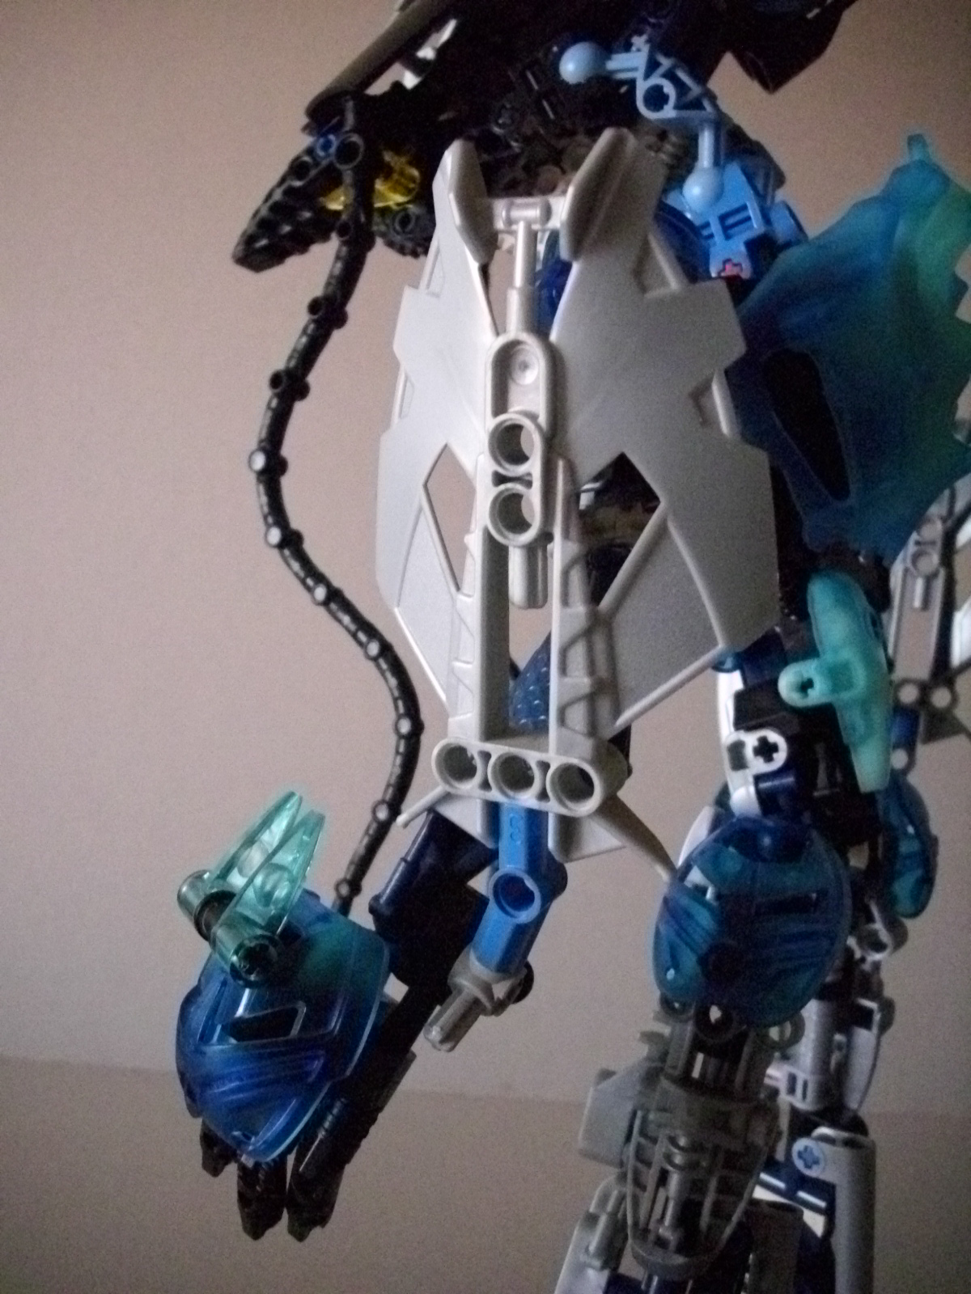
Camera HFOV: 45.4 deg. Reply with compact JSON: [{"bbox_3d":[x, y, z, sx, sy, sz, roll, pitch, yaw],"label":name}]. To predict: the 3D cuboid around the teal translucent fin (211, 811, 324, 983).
[{"bbox_3d":[-0.028,0.033,0.154,0.007,0.024,0.008,32,-7,-33],"label":"teal translucent fin"}]

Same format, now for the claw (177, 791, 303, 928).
[{"bbox_3d":[-0.034,0.031,0.167,0.007,0.024,0.008,42,-13,-32],"label":"claw"}]

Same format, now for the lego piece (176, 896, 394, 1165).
[{"bbox_3d":[-0.029,0.053,0.164,0.028,0.036,0.017,19,16,30],"label":"lego piece"}]

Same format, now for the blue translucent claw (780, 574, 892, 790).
[{"bbox_3d":[0.055,0.004,0.179,0.008,0.034,0.015,-8,-6,-41],"label":"blue translucent claw"}]

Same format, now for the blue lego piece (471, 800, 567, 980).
[{"bbox_3d":[0.004,0.029,0.142,0.010,0.025,0.008,21,24,25],"label":"blue lego piece"}]

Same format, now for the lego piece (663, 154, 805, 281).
[{"bbox_3d":[0.048,-0.082,0.221,0.024,0.024,0.018,-22,-3,19],"label":"lego piece"}]

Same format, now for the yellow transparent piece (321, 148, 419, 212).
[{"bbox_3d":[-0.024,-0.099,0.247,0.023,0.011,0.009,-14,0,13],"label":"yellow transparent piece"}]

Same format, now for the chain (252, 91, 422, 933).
[{"bbox_3d":[-0.029,-0.027,0.222,0.033,0.159,0.025,-1,-6,11],"label":"chain"}]

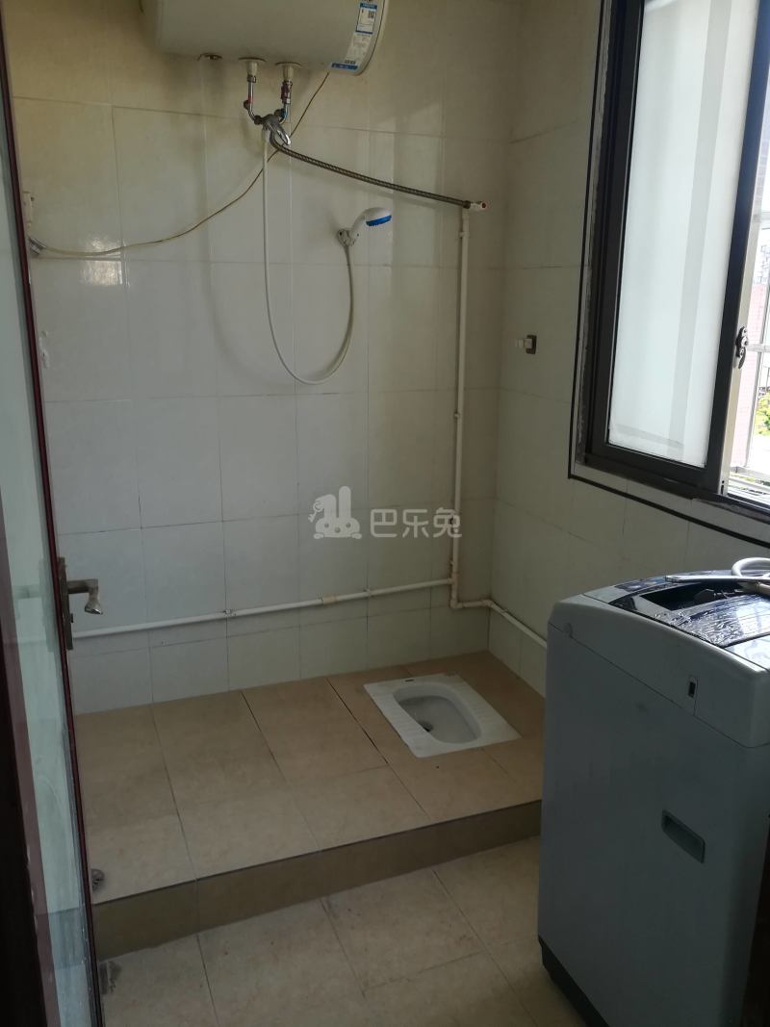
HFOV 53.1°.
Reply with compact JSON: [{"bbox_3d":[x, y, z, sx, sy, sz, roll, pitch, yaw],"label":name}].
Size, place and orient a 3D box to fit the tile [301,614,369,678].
[{"bbox_3d":[-0.182,0.482,2.766,0.252,0.206,0.010,-5,15,-21],"label":"tile"}]

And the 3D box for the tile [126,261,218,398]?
[{"bbox_3d":[-0.634,-0.542,2.271,0.250,0.399,0.012,-5,16,-22],"label":"tile"}]

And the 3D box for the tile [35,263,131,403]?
[{"bbox_3d":[-0.873,-0.524,2.219,0.252,0.400,0.010,-5,15,-21],"label":"tile"}]

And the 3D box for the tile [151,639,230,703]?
[{"bbox_3d":[-0.650,0.524,2.583,0.252,0.206,0.010,-5,15,-21],"label":"tile"}]

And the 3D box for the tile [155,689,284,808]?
[{"bbox_3d":[-0.517,0.699,2.340,0.297,0.010,0.605,-5,15,-21],"label":"tile"}]

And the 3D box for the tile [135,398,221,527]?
[{"bbox_3d":[-0.637,-0.156,2.372,0.250,0.399,0.012,-5,16,-22],"label":"tile"}]

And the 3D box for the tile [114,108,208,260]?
[{"bbox_3d":[-0.637,-0.935,2.213,0.251,0.399,0.010,-5,15,-21],"label":"tile"}]

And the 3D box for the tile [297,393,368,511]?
[{"bbox_3d":[-0.175,-0.202,2.605,0.250,0.400,0.010,-5,15,-21],"label":"tile"}]

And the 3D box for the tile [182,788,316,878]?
[{"bbox_3d":[-0.352,0.801,1.942,0.297,0.010,0.281,-5,15,-21],"label":"tile"}]

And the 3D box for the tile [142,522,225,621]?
[{"bbox_3d":[-0.645,0.229,2.505,0.251,0.399,0.010,-5,15,-21],"label":"tile"}]

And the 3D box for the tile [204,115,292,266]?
[{"bbox_3d":[-0.398,-0.950,2.261,0.250,0.399,0.012,-5,16,-22],"label":"tile"}]

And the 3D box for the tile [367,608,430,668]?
[{"bbox_3d":[0.053,0.461,2.851,0.251,0.206,0.010,-5,15,-21],"label":"tile"}]

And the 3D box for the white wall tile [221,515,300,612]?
[{"bbox_3d":[-0.409,0.201,2.563,0.250,0.385,0.012,-5,16,-22],"label":"white wall tile"}]

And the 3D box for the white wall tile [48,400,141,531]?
[{"bbox_3d":[-0.869,-0.134,2.281,0.250,0.399,0.012,-5,16,-22],"label":"white wall tile"}]

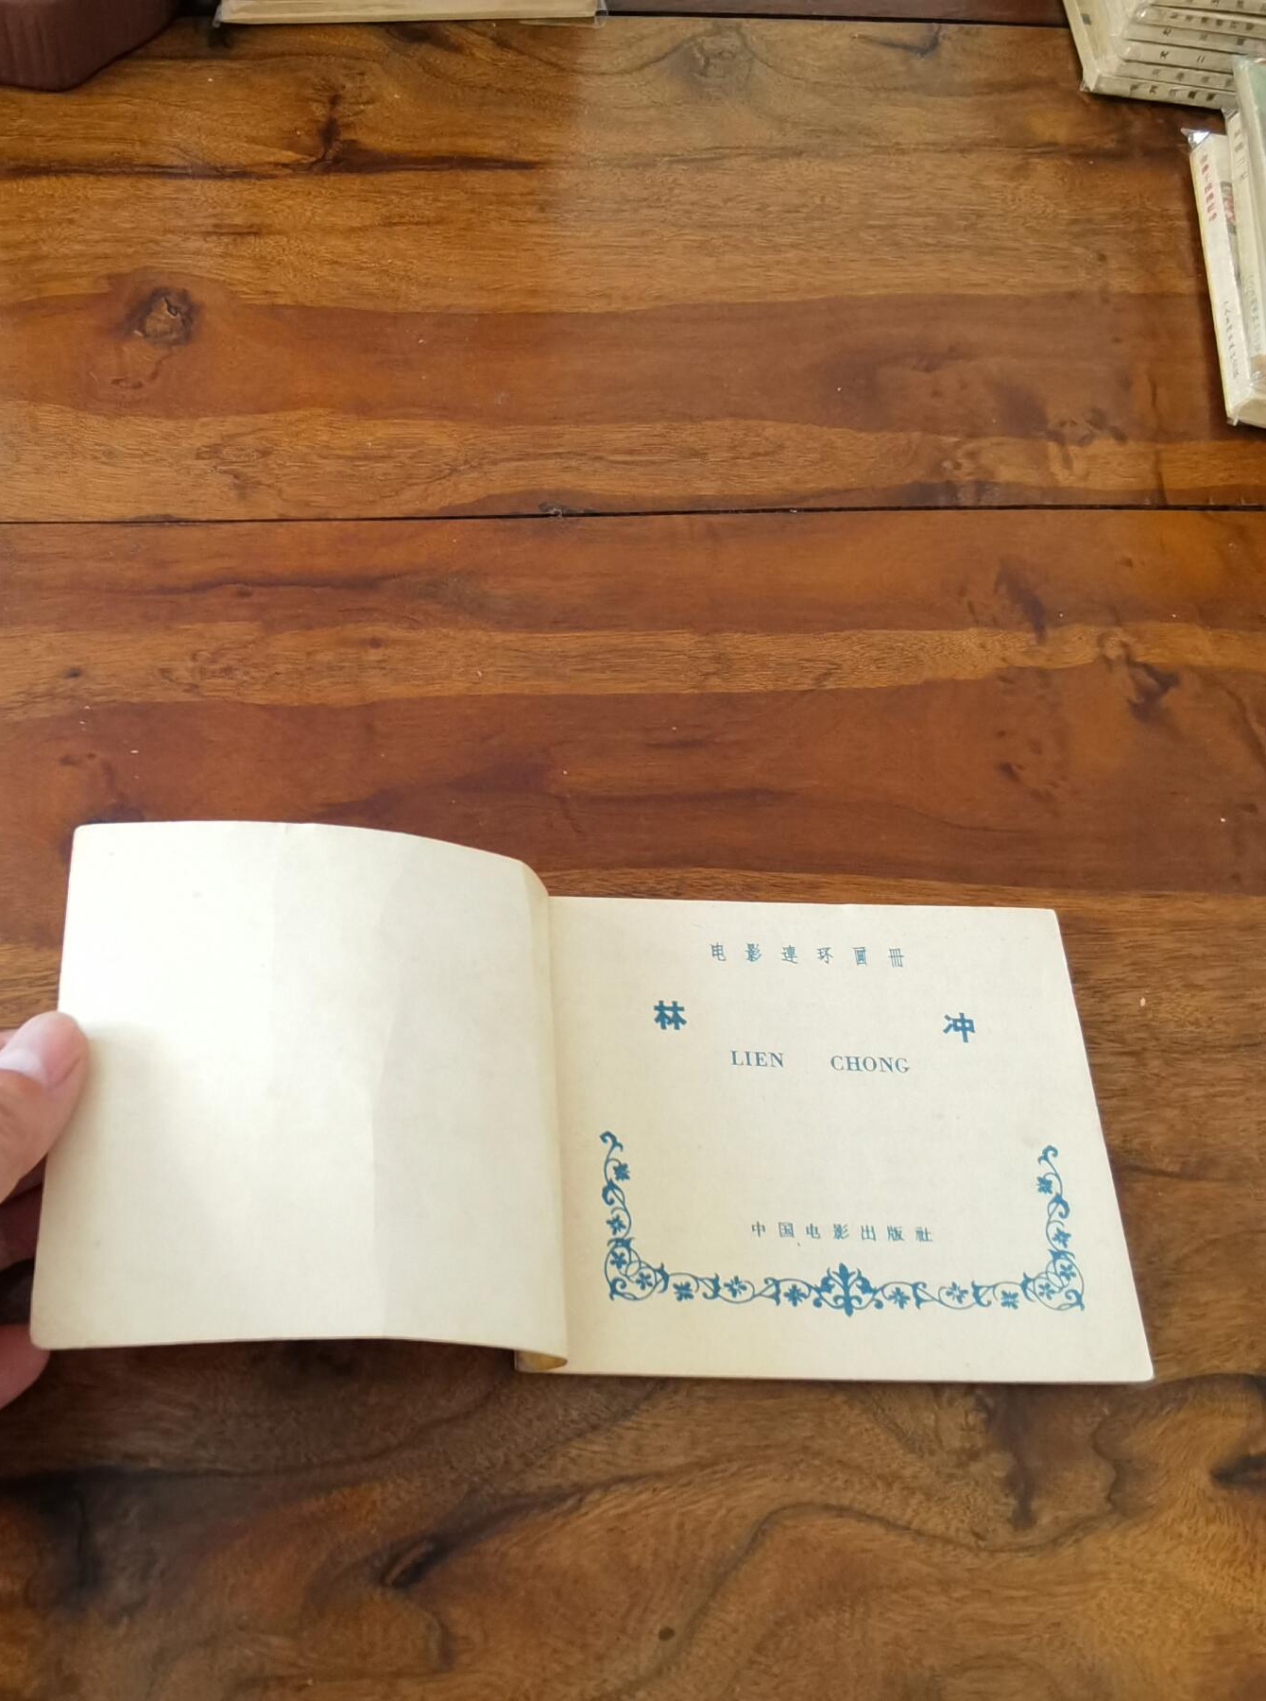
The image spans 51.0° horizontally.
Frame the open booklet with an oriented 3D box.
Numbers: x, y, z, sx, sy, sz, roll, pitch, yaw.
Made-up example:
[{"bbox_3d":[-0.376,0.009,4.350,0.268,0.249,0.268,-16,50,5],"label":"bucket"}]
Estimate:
[{"bbox_3d":[-0.004,0.051,0.270,0.217,0.033,0.104,2,62,-5],"label":"open booklet"}]

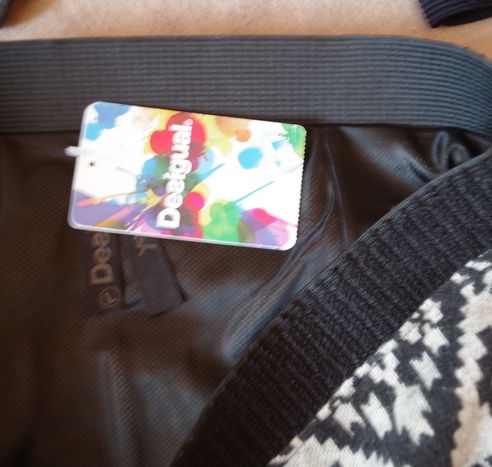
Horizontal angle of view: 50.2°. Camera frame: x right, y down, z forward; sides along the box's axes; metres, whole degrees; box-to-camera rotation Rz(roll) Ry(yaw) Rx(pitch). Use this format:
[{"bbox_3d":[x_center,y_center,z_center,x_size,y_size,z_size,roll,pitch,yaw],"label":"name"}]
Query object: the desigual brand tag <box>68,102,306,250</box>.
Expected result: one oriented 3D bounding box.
[{"bbox_3d":[-0.024,-0.025,0.227,0.097,0.002,0.057,6,81,-1],"label":"desigual brand tag"}]

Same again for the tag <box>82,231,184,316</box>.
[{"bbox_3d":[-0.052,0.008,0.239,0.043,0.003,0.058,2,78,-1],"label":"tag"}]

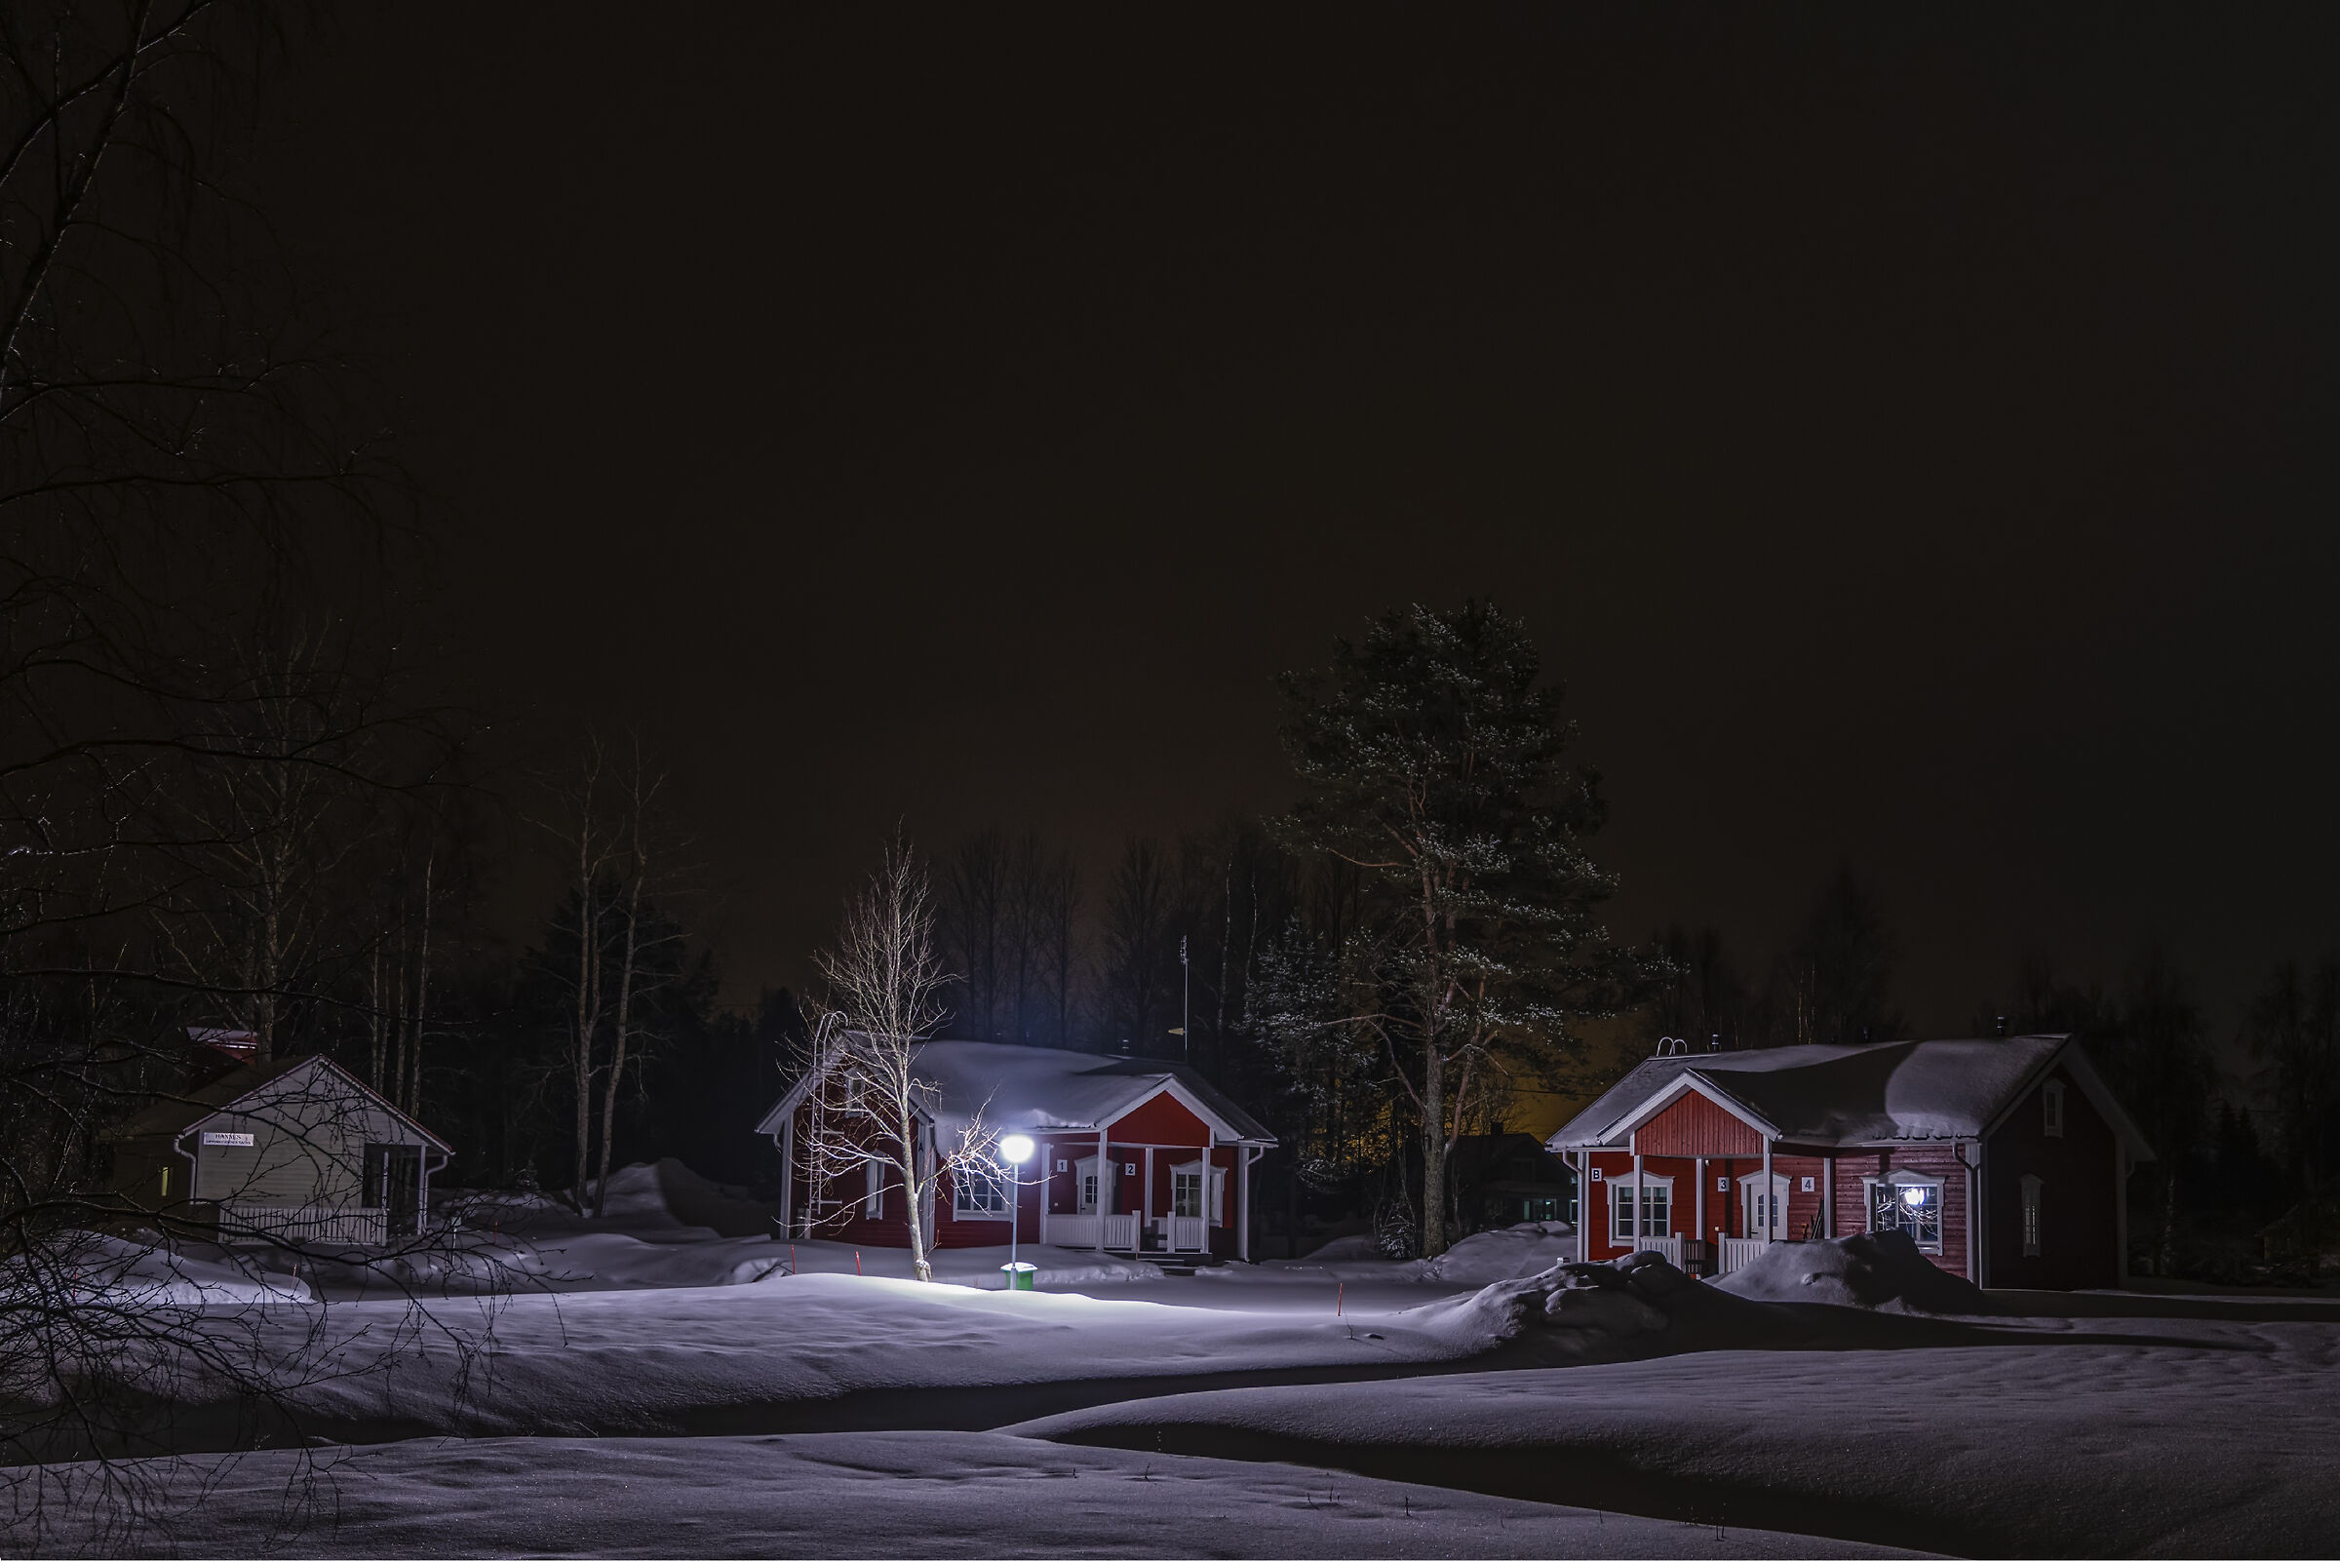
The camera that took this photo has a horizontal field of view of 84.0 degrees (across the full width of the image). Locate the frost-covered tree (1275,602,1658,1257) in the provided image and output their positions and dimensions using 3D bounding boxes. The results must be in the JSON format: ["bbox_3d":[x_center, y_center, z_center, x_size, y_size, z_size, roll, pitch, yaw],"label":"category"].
[{"bbox_3d":[8.264,3.573,36.332,10.728,18.529,10.192,0,-15,0],"label":"frost-covered tree"}]

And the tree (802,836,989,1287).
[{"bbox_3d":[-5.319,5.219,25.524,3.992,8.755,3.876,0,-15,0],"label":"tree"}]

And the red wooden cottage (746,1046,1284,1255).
[{"bbox_3d":[-3.950,9.750,34.400,10.800,5.500,8.300,13,-20,-40],"label":"red wooden cottage"}]

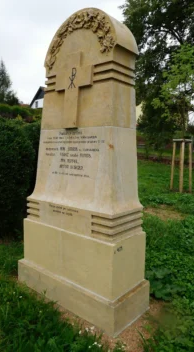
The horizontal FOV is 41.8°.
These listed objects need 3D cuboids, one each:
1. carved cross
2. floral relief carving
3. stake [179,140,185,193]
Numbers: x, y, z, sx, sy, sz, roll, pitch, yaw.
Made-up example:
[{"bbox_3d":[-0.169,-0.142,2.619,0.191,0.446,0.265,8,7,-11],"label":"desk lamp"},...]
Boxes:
[{"bbox_3d":[-0.220,-0.817,2.434,0.480,0.700,0.055,5,7,40],"label":"carved cross"},{"bbox_3d":[-0.201,-1.286,2.379,0.880,0.460,0.085,5,7,40],"label":"floral relief carving"},{"bbox_3d":[3.053,-0.324,9.063,0.080,1.845,0.080,3,6,18],"label":"stake"}]

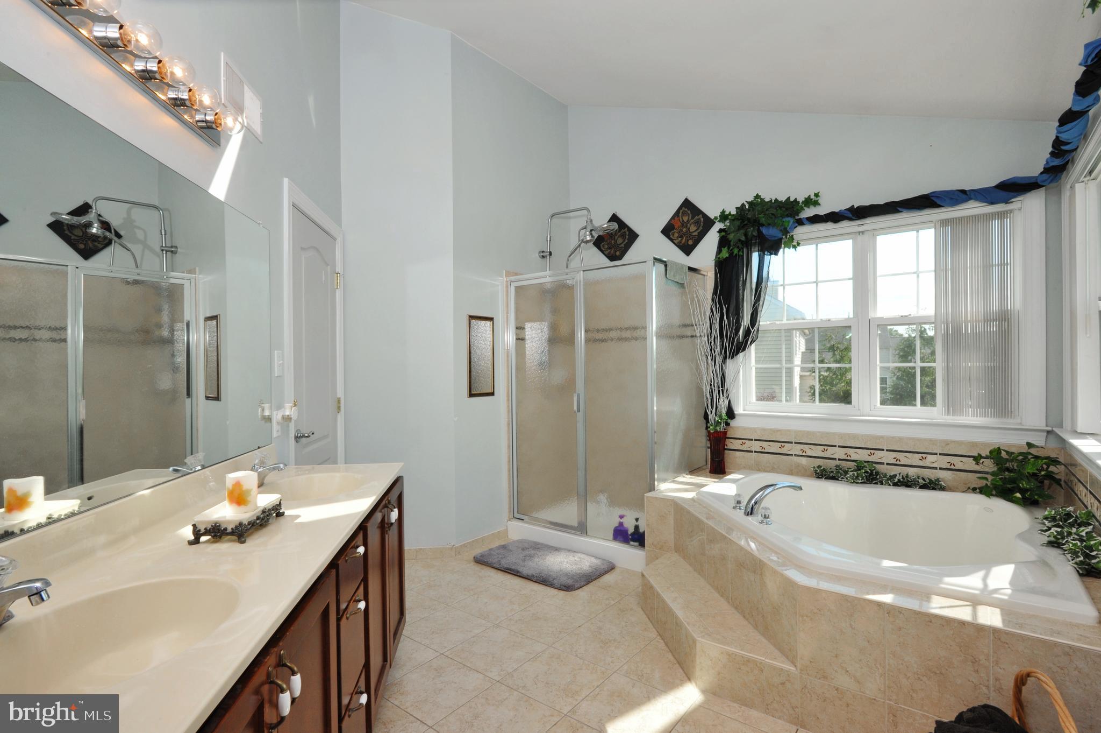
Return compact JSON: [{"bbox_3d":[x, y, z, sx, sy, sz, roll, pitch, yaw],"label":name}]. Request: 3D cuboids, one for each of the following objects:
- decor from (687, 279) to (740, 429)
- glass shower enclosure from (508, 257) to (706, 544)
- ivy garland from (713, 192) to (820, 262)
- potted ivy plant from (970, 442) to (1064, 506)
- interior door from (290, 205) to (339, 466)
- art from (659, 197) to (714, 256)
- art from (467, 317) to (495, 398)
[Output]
[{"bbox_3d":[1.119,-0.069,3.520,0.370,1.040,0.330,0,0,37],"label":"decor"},{"bbox_3d":[0.411,0.255,3.816,1.200,1.800,0.830,0,0,37],"label":"glass shower enclosure"},{"bbox_3d":[1.402,-0.940,3.416,0.660,0.440,0.250,0,0,37],"label":"ivy garland"},{"bbox_3d":[2.393,0.550,2.669,0.360,0.310,0.290,0,0,37],"label":"potted ivy plant"},{"bbox_3d":[-1.273,0.246,2.832,0.045,2.030,0.740,0,0,-7],"label":"interior door"},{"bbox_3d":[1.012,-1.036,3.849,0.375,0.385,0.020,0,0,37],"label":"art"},{"bbox_3d":[-0.472,-0.069,3.630,0.025,0.560,0.262,0,0,37],"label":"art"}]

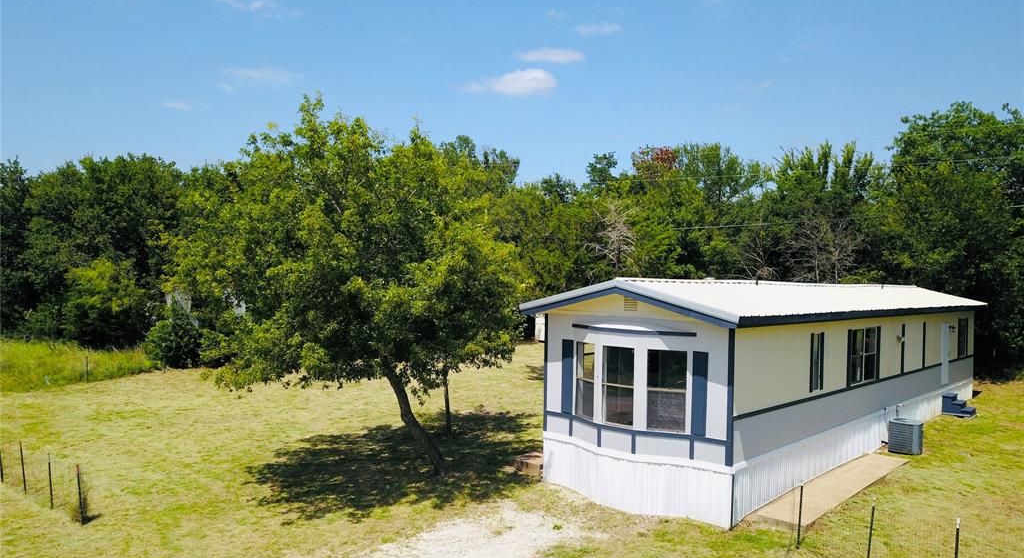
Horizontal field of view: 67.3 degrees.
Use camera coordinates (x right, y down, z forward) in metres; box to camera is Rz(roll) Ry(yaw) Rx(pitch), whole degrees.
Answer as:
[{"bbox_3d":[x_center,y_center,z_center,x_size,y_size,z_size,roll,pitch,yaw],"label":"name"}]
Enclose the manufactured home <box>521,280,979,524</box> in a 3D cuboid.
[{"bbox_3d":[8.894,2.349,22.487,4.931,4.380,20.837,1,0,42],"label":"manufactured home"}]

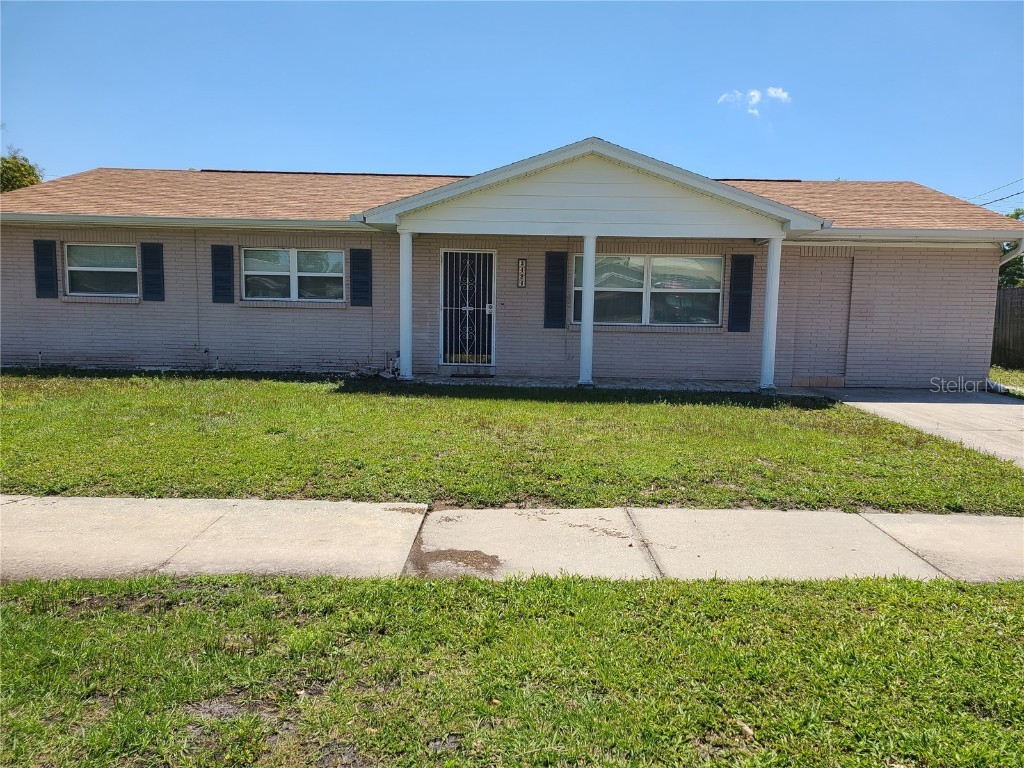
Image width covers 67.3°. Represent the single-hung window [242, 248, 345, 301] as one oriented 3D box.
[{"bbox_3d":[-3.859,-1.930,13.632,1.822,0.897,0.100,1,7,1],"label":"single-hung window"}]

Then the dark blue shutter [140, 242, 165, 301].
[{"bbox_3d":[-6.305,-1.967,13.510,0.378,1.001,0.040,1,7,1],"label":"dark blue shutter"}]

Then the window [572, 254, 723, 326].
[{"bbox_3d":[2.392,-1.649,13.596,2.637,1.206,0.100,1,7,1],"label":"window"}]

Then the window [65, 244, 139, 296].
[{"bbox_3d":[-7.261,-2.017,13.660,1.283,0.900,0.100,1,7,1],"label":"window"}]

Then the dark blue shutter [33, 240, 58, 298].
[{"bbox_3d":[-8.196,-2.015,13.526,0.379,1.000,0.040,1,7,1],"label":"dark blue shutter"}]

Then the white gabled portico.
[{"bbox_3d":[1.231,-1.919,12.647,7.250,3.880,1.650,1,7,1],"label":"white gabled portico"}]

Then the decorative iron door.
[{"bbox_3d":[-0.777,-1.340,13.547,0.985,2.041,0.080,1,7,1],"label":"decorative iron door"}]

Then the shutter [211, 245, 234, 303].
[{"bbox_3d":[-5.074,-1.929,13.501,0.378,1.001,0.040,1,7,1],"label":"shutter"}]

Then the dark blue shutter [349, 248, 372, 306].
[{"bbox_3d":[-2.644,-1.864,13.482,0.377,1.000,0.040,1,7,1],"label":"dark blue shutter"}]

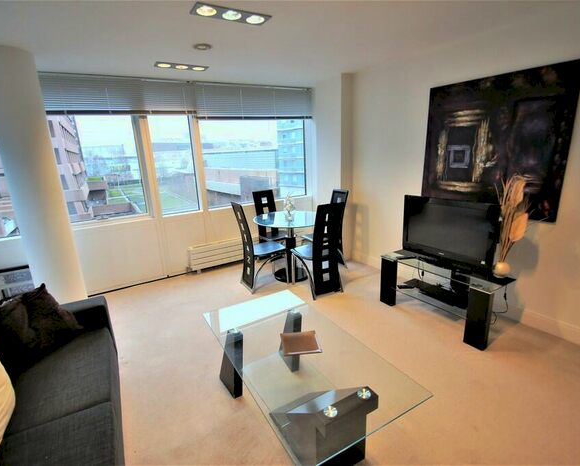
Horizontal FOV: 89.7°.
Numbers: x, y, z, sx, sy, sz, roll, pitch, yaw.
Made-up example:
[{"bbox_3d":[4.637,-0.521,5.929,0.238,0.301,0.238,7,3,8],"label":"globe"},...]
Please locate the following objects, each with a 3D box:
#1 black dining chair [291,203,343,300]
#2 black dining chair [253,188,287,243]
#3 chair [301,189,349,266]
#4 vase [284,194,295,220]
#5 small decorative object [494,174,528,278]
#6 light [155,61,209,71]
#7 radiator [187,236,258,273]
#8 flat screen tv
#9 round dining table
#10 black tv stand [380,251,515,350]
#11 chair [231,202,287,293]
[{"bbox_3d":[0.301,0.156,3.231,0.390,1.005,0.530,-10,17,-28],"label":"black dining chair"},{"bbox_3d":[-0.236,-0.043,4.040,0.390,1.005,0.530,-11,17,-30],"label":"black dining chair"},{"bbox_3d":[0.454,-0.025,3.784,0.555,1.035,0.390,-10,17,-27],"label":"chair"},{"bbox_3d":[-0.008,-0.303,3.482,0.132,0.317,0.132,-12,18,-32],"label":"vase"},{"bbox_3d":[1.646,-0.070,2.173,0.180,0.720,0.188,-12,18,-32],"label":"small decorative object"},{"bbox_3d":[-1.139,-1.772,3.076,0.507,0.035,0.177,-10,17,-26],"label":"light"},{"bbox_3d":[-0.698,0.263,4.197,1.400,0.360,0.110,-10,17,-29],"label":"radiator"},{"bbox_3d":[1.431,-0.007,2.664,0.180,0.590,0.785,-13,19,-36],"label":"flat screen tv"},{"bbox_3d":[0.058,0.180,3.672,0.980,0.745,0.980,-2,15,1],"label":"round dining table"},{"bbox_3d":[1.350,0.532,2.662,0.402,0.487,0.990,-12,18,-32],"label":"black tv stand"},{"bbox_3d":[-0.334,0.132,3.404,0.530,1.005,0.390,-10,17,-29],"label":"chair"}]

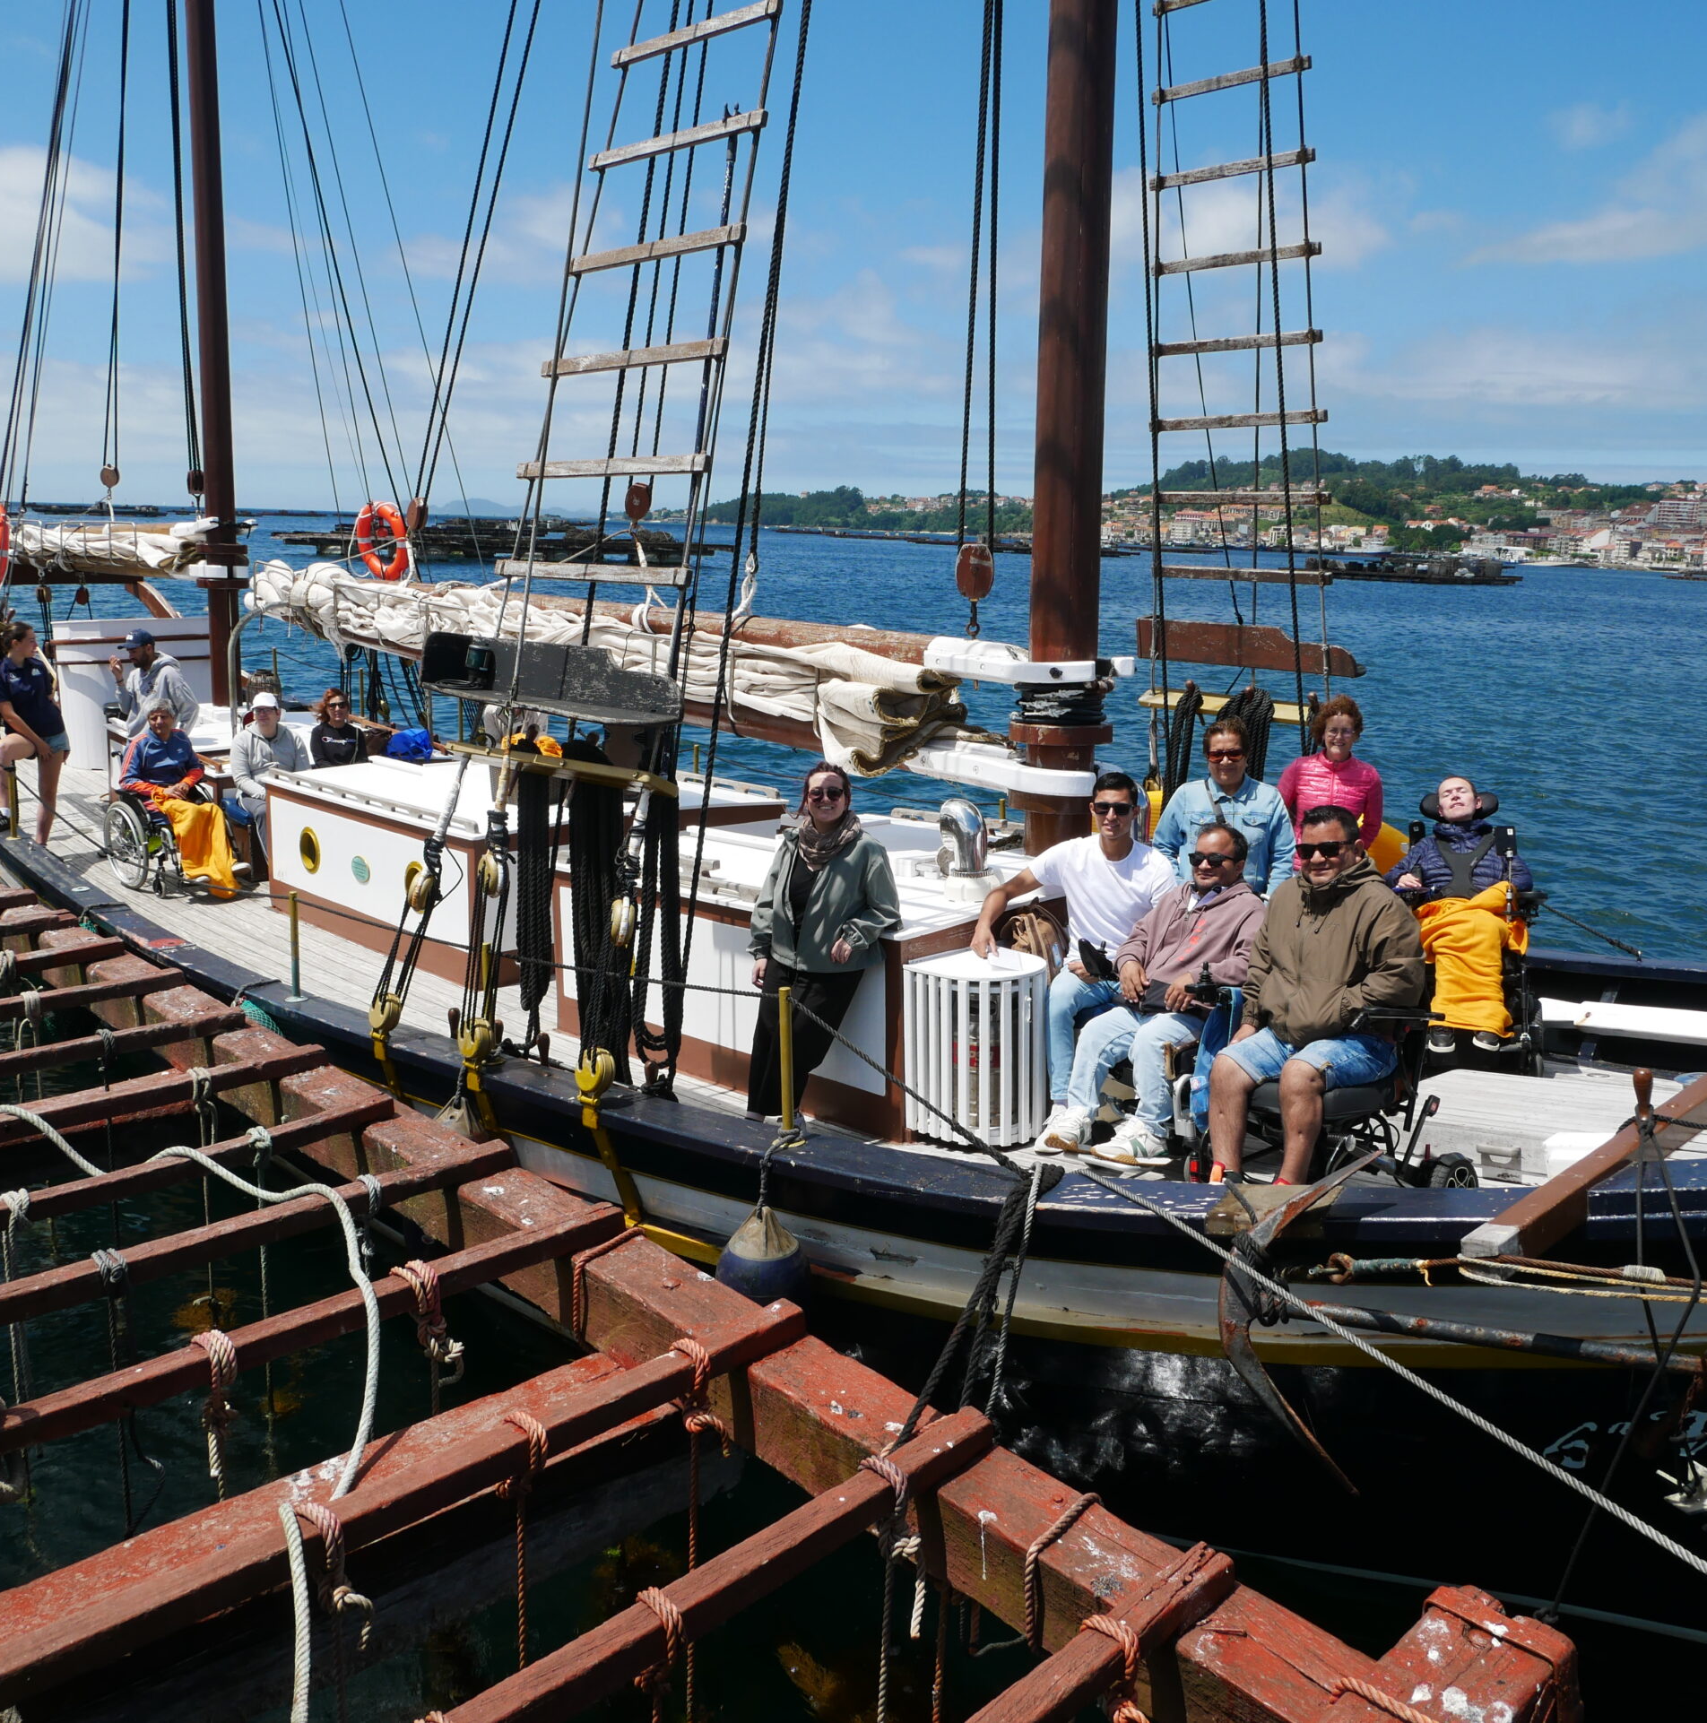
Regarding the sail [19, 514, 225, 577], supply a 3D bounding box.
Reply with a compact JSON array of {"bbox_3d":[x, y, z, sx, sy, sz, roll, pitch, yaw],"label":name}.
[{"bbox_3d":[-6.528,-2.752,13.898,3.450,0.450,0.420,10,14,39],"label":"sail"}]

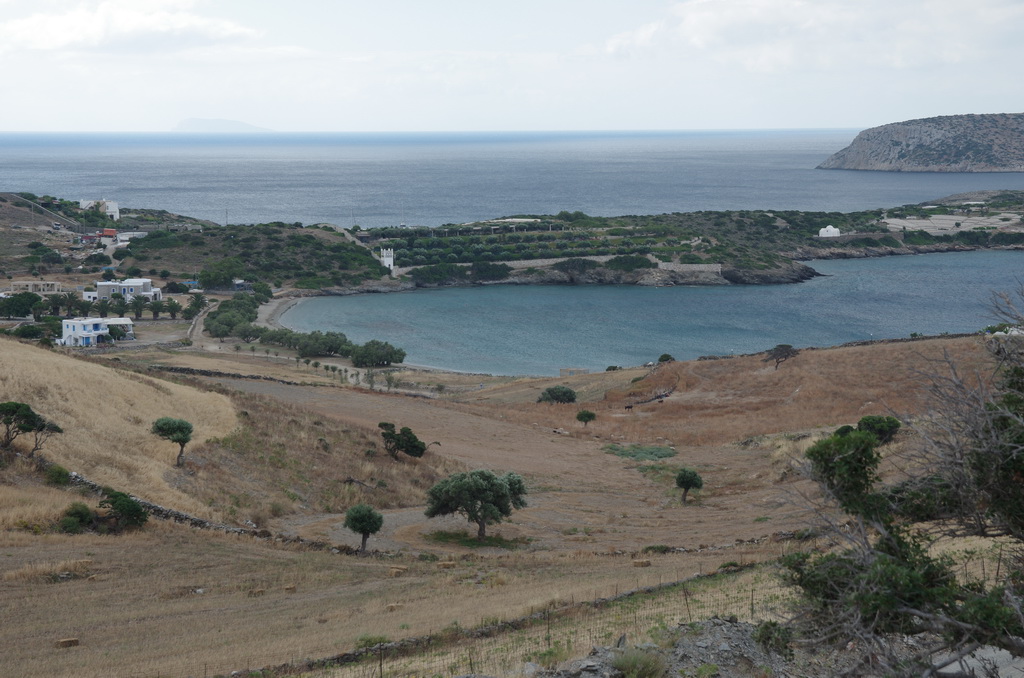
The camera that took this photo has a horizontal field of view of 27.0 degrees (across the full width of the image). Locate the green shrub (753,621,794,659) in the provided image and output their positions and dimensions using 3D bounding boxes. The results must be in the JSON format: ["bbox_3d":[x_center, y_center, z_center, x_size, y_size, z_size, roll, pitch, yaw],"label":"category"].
[{"bbox_3d":[6.142,7.058,50.000,0.987,0.864,0.950,0,6,0],"label":"green shrub"}]

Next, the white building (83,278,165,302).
[{"bbox_3d":[-122.853,-15.195,672.000,21.970,6.780,13.000,0,6,6],"label":"white building"}]

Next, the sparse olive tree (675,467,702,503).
[{"bbox_3d":[15.587,12.940,188.000,2.460,3.030,2.330,0,6,0],"label":"sparse olive tree"}]

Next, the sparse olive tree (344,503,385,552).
[{"bbox_3d":[-8.246,10.594,119.000,2.236,2.617,2.200,0,6,0],"label":"sparse olive tree"}]

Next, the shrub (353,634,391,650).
[{"bbox_3d":[-5.898,12.853,90.000,1.522,0.683,1.200,0,6,0],"label":"shrub"}]

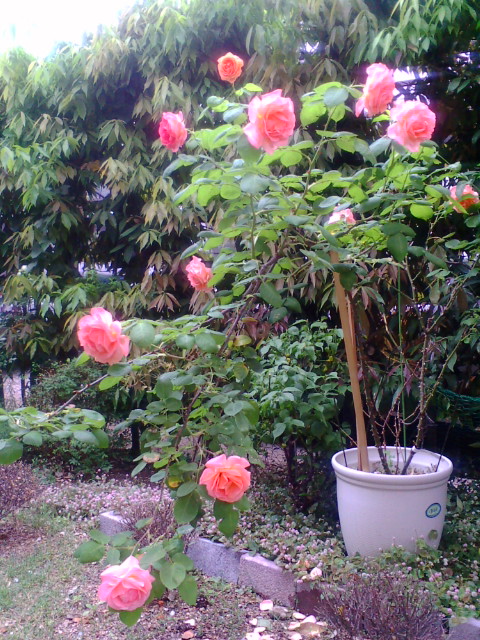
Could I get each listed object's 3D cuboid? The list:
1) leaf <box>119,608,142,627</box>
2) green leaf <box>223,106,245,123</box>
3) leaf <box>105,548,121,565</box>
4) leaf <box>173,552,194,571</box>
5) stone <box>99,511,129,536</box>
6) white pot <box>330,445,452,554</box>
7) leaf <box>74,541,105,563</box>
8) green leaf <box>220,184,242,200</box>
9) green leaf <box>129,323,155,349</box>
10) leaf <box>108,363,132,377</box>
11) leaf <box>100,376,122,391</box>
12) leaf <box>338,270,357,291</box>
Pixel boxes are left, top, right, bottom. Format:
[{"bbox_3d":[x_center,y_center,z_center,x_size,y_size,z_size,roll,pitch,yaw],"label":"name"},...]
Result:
[{"bbox_3d":[-0.234,0.628,1.380,0.050,0.054,0.030,0,3,0],"label":"leaf"},{"bbox_3d":[-0.016,-0.508,1.600,0.053,0.039,0.035,1,3,11],"label":"green leaf"},{"bbox_3d":[-0.276,0.514,1.400,0.034,0.010,0.044,10,37,-7],"label":"leaf"},{"bbox_3d":[-0.134,0.571,1.530,0.053,0.012,0.045,18,49,13],"label":"leaf"},{"bbox_3d":[-0.436,0.800,2.440,0.210,0.100,0.060,2,3,43],"label":"stone"},{"bbox_3d":[0.460,0.581,1.955,0.365,0.310,0.365,0,2,11],"label":"white pot"},{"bbox_3d":[-0.349,0.537,1.500,0.073,0.012,0.049,-7,47,-26],"label":"leaf"},{"bbox_3d":[-0.023,-0.330,1.670,0.053,0.050,0.012,0,46,-1],"label":"green leaf"},{"bbox_3d":[-0.223,0.035,1.470,0.056,0.066,0.014,-4,-29,-9],"label":"green leaf"},{"bbox_3d":[-0.277,0.115,1.500,0.056,0.011,0.038,-11,49,-11],"label":"leaf"},{"bbox_3d":[-0.282,0.138,1.410,0.051,0.030,0.035,1,3,11],"label":"leaf"},{"bbox_3d":[0.281,-0.104,1.690,0.044,0.057,0.012,-3,-12,10],"label":"leaf"}]

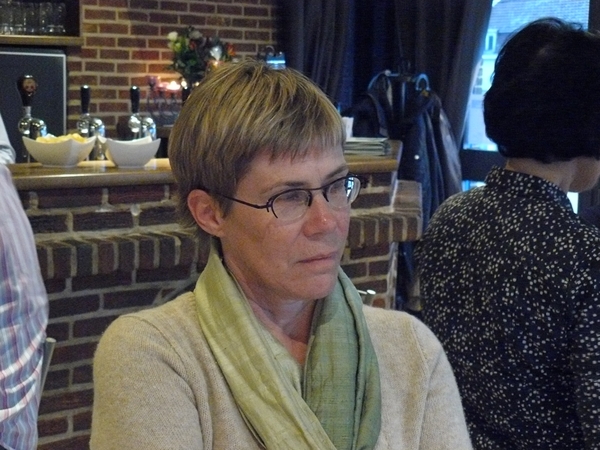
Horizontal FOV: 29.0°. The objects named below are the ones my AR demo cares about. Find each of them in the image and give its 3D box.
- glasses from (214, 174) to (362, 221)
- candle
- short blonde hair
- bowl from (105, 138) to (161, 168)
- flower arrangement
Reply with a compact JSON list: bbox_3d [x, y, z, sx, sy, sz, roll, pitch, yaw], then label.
[{"bbox_3d":[-0.023,-0.036,1.271,0.135,0.044,0.145,-15,20,-35],"label":"glasses"},{"bbox_3d":[-0.675,-0.739,6.200,0.070,0.066,0.070,1,7,0],"label":"candle"},{"bbox_3d":[-0.045,-0.084,1.287,0.176,0.188,0.205,-15,20,-35],"label":"short blonde hair"},{"bbox_3d":[-0.518,-0.222,3.550,0.162,0.088,0.162,-1,7,-18],"label":"bowl"},{"bbox_3d":[-0.527,-0.871,6.150,0.350,0.360,0.320,-4,9,-37],"label":"flower arrangement"}]

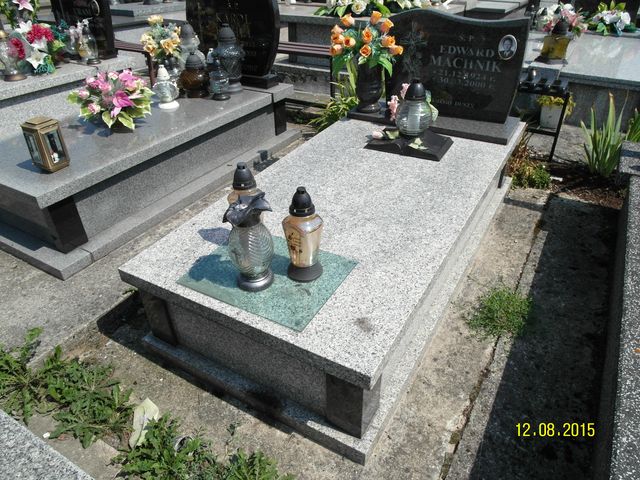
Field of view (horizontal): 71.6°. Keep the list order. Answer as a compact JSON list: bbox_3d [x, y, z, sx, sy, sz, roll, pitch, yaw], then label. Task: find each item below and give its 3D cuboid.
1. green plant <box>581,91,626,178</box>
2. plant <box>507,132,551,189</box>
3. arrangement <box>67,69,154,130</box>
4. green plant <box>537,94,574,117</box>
[{"bbox_3d":[1.832,-0.682,2.867,0.280,0.520,0.260,17,39,26],"label":"green plant"},{"bbox_3d":[1.302,-0.504,2.757,0.257,0.287,0.277,16,37,27],"label":"plant"},{"bbox_3d":[-1.263,-0.860,2.739,0.485,0.327,0.455,16,37,27],"label":"arrangement"},{"bbox_3d":[1.699,-0.963,3.201,0.250,0.160,0.200,17,39,26],"label":"green plant"}]

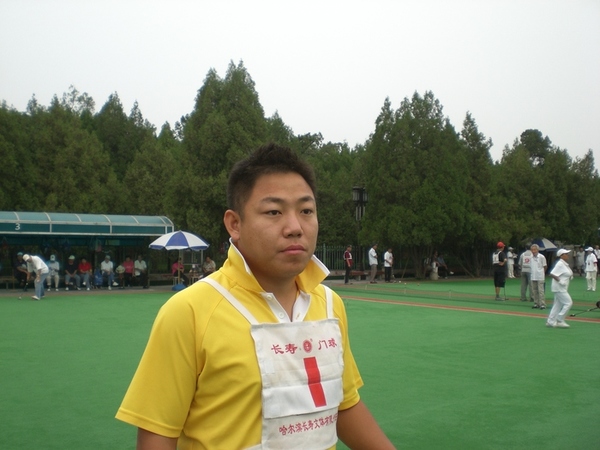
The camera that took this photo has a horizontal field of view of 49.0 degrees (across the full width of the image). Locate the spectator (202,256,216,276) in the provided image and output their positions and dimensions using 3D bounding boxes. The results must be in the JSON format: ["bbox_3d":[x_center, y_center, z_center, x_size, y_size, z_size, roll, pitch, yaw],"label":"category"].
[{"bbox_3d":[-3.584,1.845,25.818,0.750,1.190,0.520,2,-2,-41],"label":"spectator"}]

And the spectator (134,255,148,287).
[{"bbox_3d":[-5.861,1.711,24.318,0.500,1.220,0.680,1,-2,-23],"label":"spectator"}]

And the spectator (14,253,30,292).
[{"bbox_3d":[-10.024,1.694,23.771,0.550,1.370,0.750,1,-2,-27],"label":"spectator"}]

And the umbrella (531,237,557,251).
[{"bbox_3d":[14.638,1.888,40.271,2.200,2.150,2.200,0,-2,0],"label":"umbrella"}]

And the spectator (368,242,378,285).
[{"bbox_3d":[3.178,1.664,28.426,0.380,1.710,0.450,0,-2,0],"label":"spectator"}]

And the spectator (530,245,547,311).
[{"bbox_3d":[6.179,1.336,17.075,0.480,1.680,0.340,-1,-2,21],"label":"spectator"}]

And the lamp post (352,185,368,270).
[{"bbox_3d":[2.912,0.388,31.567,0.580,4.450,0.580,-1,-2,30],"label":"lamp post"}]

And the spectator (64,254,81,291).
[{"bbox_3d":[-8.288,1.753,24.069,0.520,1.270,0.750,0,-2,-14],"label":"spectator"}]

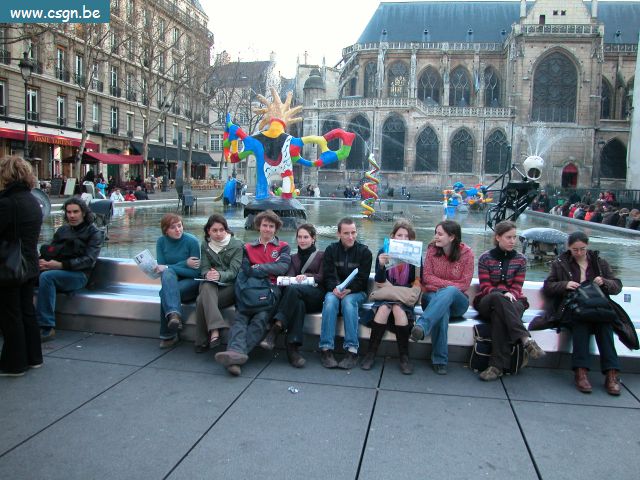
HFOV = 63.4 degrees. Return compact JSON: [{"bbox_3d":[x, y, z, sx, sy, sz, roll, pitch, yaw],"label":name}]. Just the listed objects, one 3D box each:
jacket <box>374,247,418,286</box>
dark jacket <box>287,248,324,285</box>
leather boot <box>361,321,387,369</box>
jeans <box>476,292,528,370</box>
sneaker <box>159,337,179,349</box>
[{"bbox_3d":[0.711,0.260,4.720,0.440,0.490,0.330,2,6,10],"label":"jacket"},{"bbox_3d":[-0.129,0.271,4.713,0.420,0.460,0.340,2,6,13],"label":"dark jacket"},{"bbox_3d":[0.460,0.880,4.444,0.160,0.385,0.280,3,6,16],"label":"leather boot"},{"bbox_3d":[1.544,0.725,4.380,0.440,0.620,0.600,2,6,16],"label":"jeans"},{"bbox_3d":[-1.428,0.946,4.880,0.100,0.100,0.260,2,6,19],"label":"sneaker"}]

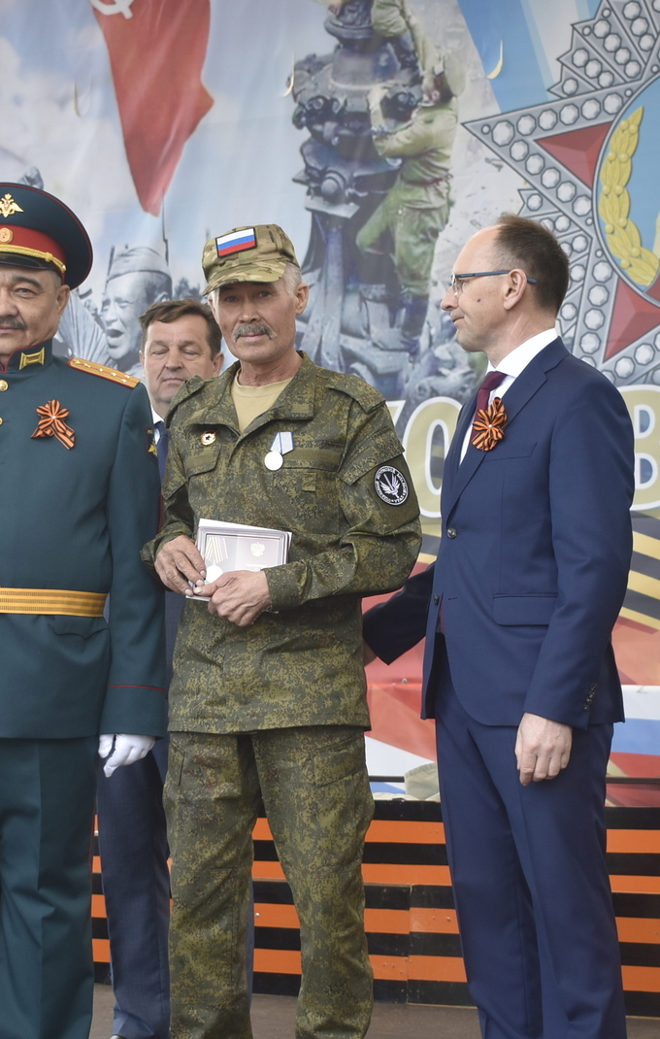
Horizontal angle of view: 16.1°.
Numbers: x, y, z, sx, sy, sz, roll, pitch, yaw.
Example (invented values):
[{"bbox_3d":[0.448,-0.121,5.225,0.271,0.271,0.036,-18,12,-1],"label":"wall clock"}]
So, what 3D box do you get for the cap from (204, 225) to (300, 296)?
[{"bbox_3d":[-0.149,-0.487,4.360,0.170,0.130,0.240,-5,-1,25],"label":"cap"}]

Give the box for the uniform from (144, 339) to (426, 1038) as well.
[{"bbox_3d":[-0.095,0.379,4.300,0.540,1.400,0.370,-2,-5,21],"label":"uniform"}]

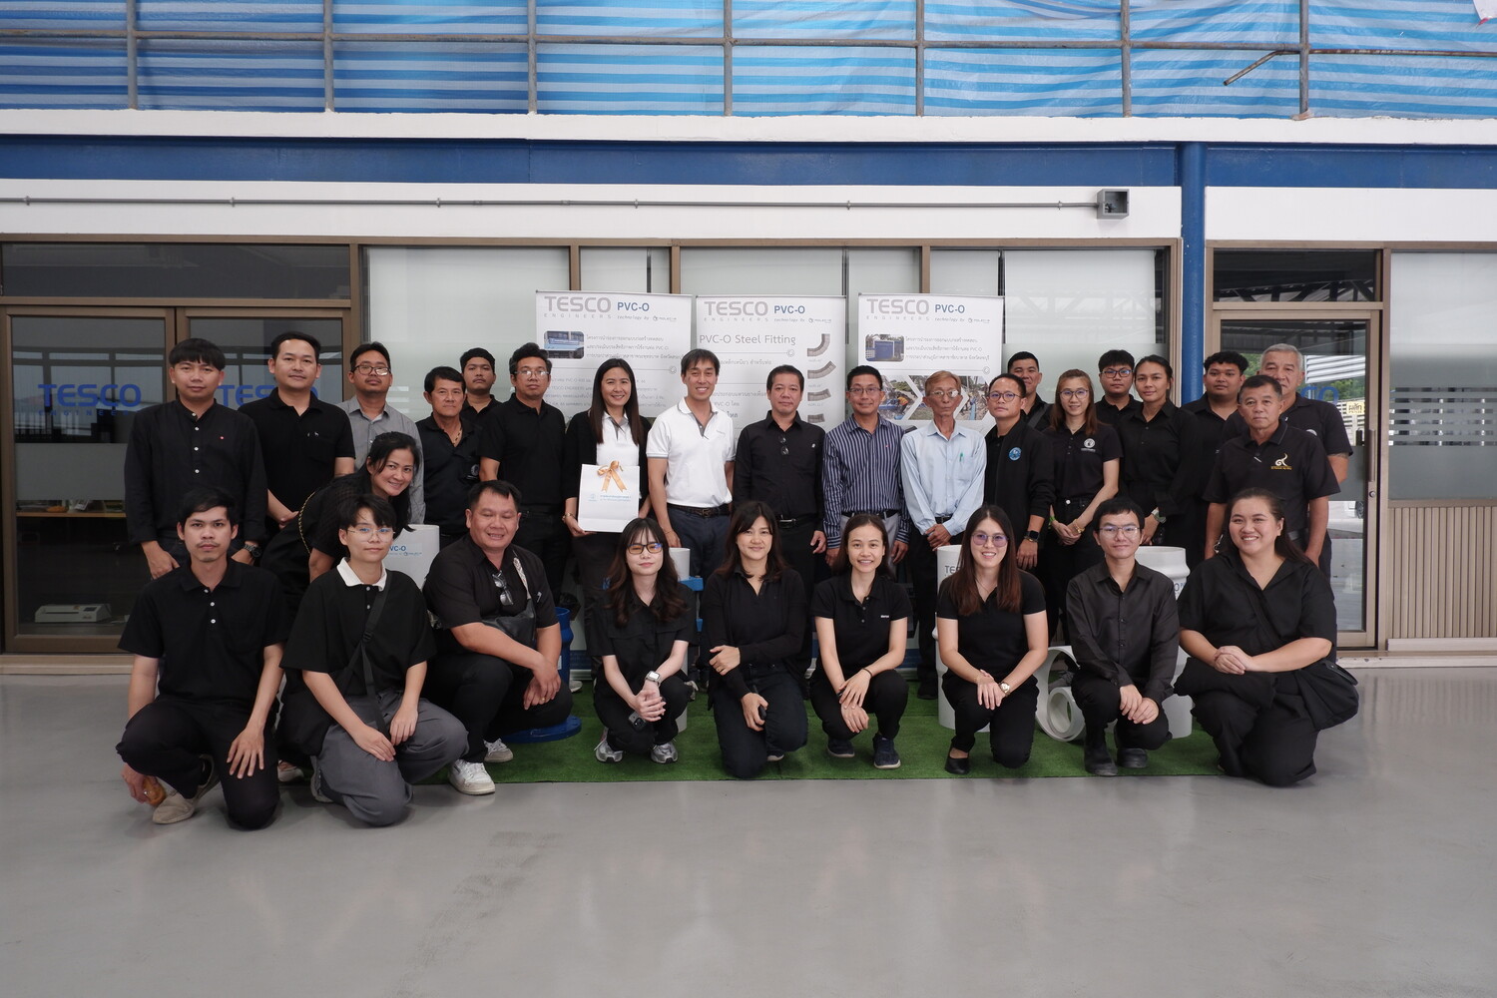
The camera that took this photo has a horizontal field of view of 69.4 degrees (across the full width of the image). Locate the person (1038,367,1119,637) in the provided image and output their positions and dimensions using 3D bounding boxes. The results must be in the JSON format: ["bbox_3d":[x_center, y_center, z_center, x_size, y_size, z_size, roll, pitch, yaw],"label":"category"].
[{"bbox_3d":[1.595,0.188,5.220,0.430,1.630,0.280,0,1,16],"label":"person"}]

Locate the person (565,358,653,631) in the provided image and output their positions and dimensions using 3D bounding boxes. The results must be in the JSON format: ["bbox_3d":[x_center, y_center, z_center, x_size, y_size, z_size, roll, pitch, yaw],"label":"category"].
[{"bbox_3d":[-0.675,0.155,5.225,0.450,1.655,0.360,0,1,-4],"label":"person"}]

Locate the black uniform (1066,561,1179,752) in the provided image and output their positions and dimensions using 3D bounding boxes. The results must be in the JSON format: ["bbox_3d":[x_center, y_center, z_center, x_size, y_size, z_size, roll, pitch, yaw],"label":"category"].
[{"bbox_3d":[1.450,0.594,4.236,0.430,0.705,0.560,0,1,6],"label":"black uniform"}]

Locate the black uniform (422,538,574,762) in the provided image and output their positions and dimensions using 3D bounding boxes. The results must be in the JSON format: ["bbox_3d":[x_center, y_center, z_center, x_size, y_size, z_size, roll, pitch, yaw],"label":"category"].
[{"bbox_3d":[-0.972,0.557,4.150,0.550,0.810,0.600,-1,2,-27],"label":"black uniform"}]

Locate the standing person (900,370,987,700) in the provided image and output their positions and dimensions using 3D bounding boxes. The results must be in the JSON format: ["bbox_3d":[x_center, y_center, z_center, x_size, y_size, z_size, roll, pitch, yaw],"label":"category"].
[{"bbox_3d":[0.977,0.167,5.426,0.460,1.620,0.300,0,1,4],"label":"standing person"}]

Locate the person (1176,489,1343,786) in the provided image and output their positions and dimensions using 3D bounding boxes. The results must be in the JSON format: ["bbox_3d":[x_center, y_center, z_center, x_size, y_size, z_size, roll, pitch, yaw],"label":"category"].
[{"bbox_3d":[1.952,0.483,4.163,0.640,1.050,0.680,0,1,13],"label":"person"}]

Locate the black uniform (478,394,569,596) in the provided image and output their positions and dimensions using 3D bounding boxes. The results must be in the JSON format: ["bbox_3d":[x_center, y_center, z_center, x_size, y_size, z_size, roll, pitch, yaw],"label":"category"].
[{"bbox_3d":[-1.145,0.203,5.470,0.470,1.472,0.290,0,1,-7],"label":"black uniform"}]

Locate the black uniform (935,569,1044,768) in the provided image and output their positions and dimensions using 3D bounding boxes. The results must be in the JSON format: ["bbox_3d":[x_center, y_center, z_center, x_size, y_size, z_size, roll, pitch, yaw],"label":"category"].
[{"bbox_3d":[0.979,0.655,4.360,0.450,0.740,0.520,0,1,14],"label":"black uniform"}]

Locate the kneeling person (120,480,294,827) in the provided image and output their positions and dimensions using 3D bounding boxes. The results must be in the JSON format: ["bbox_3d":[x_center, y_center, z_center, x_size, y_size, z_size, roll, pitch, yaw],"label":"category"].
[{"bbox_3d":[-1.805,0.495,3.600,0.560,1.050,0.640,0,1,-14],"label":"kneeling person"}]

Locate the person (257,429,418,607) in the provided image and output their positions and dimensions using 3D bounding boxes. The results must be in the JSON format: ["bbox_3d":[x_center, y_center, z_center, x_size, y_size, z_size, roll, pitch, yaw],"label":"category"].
[{"bbox_3d":[-1.618,0.379,4.280,0.500,1.296,0.600,-1,2,-35],"label":"person"}]

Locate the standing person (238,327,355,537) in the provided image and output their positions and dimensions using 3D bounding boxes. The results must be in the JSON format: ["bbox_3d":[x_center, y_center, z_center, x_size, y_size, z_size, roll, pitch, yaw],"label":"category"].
[{"bbox_3d":[-1.848,0.154,4.420,0.500,1.690,0.310,0,1,-14],"label":"standing person"}]

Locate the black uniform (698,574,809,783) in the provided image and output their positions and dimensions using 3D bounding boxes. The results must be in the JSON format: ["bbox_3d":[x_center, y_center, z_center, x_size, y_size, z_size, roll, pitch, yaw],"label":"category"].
[{"bbox_3d":[0.025,0.653,4.240,0.440,0.750,0.540,0,1,-2],"label":"black uniform"}]

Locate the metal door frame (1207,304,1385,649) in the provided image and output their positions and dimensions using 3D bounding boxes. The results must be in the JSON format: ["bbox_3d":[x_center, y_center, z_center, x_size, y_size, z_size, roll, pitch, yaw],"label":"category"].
[{"bbox_3d":[3.164,-0.121,6.250,1.030,1.970,0.120,0,1,-2],"label":"metal door frame"}]

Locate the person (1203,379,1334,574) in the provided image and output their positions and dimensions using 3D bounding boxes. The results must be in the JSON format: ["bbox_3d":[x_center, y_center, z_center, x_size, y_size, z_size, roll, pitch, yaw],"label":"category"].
[{"bbox_3d":[2.341,0.216,4.857,0.570,1.550,0.320,0,1,10],"label":"person"}]

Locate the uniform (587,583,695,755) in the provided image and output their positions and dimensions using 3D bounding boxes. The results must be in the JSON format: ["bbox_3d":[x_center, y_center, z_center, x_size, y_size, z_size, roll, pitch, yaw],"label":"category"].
[{"bbox_3d":[-0.440,0.655,4.400,0.440,0.670,0.550,0,1,-3],"label":"uniform"}]

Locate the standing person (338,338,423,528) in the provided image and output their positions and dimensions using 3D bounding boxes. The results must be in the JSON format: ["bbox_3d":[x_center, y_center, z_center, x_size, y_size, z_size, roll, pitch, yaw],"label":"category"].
[{"bbox_3d":[-1.770,0.117,5.154,0.460,1.735,0.300,0,1,-12],"label":"standing person"}]

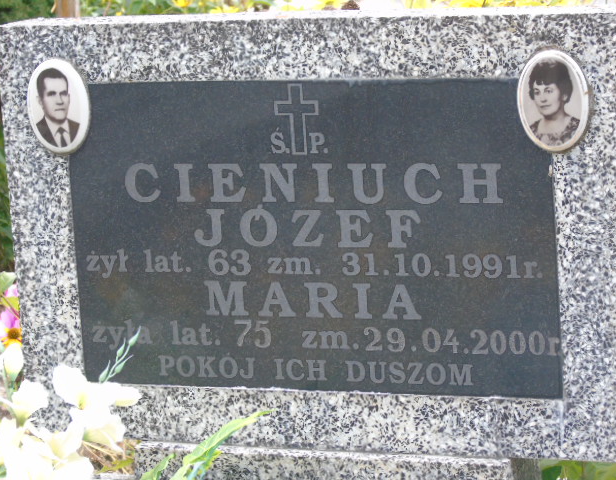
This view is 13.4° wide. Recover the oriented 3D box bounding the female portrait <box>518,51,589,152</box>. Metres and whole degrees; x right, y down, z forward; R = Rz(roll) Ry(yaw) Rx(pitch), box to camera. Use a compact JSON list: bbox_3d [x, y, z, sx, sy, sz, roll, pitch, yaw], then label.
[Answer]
[{"bbox_3d":[0.273,-0.155,2.921,0.082,0.114,0.012,1,9,22],"label":"female portrait"}]

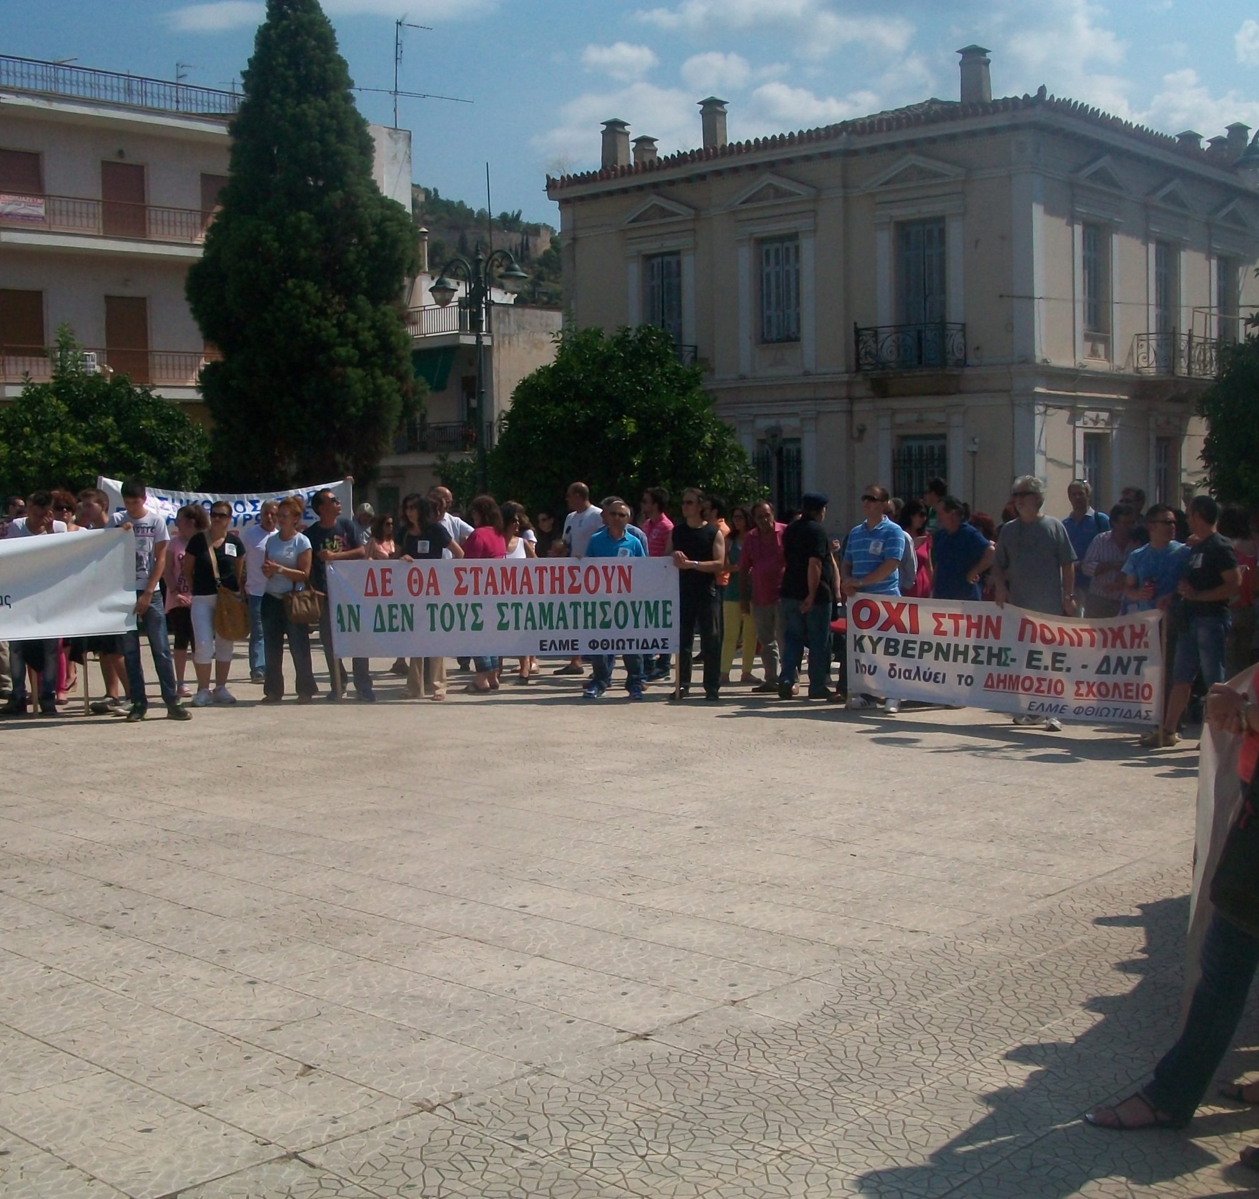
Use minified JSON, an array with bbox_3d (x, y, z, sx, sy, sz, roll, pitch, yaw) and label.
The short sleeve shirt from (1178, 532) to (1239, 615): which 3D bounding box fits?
[{"bbox_3d":[3.905,-0.164,10.623,0.290,0.610,0.450,-3,5,-25],"label":"short sleeve shirt"}]

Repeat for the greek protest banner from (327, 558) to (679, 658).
[{"bbox_3d":[-1.037,0.070,12.850,2.870,0.800,0.070,-1,4,0],"label":"greek protest banner"}]

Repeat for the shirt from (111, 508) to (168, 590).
[{"bbox_3d":[-3.653,-0.372,11.700,0.460,0.610,0.270,-2,4,-16],"label":"shirt"}]

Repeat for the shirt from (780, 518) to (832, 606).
[{"bbox_3d":[1.458,-0.318,12.927,0.320,0.710,0.500,-4,5,-37],"label":"shirt"}]

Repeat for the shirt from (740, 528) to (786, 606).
[{"bbox_3d":[1.211,-0.293,13.900,0.490,0.700,0.280,-1,4,0],"label":"shirt"}]

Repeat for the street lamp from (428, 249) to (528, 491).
[{"bbox_3d":[-2.130,-2.461,22.500,0.450,5.250,2.000,-5,6,-41],"label":"street lamp"}]

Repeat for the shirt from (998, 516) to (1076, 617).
[{"bbox_3d":[2.900,-0.241,11.200,0.560,0.720,0.310,1,5,24],"label":"shirt"}]

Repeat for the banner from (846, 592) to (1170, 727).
[{"bbox_3d":[2.607,0.397,11.275,0.140,0.790,2.615,-5,6,-44],"label":"banner"}]

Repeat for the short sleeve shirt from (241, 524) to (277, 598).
[{"bbox_3d":[-3.230,-0.340,14.126,0.490,0.680,0.290,-3,5,-23],"label":"short sleeve shirt"}]

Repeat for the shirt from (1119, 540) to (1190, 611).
[{"bbox_3d":[3.635,-0.080,10.824,0.500,0.640,0.290,0,4,14],"label":"shirt"}]

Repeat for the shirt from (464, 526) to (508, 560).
[{"bbox_3d":[-1.244,-0.335,13.623,0.290,0.620,0.460,2,5,37],"label":"shirt"}]

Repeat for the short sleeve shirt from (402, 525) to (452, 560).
[{"bbox_3d":[-1.675,-0.306,13.023,0.470,0.620,0.280,1,5,23],"label":"short sleeve shirt"}]

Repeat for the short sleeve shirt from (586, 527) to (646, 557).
[{"bbox_3d":[-0.103,-0.268,13.076,0.530,0.680,0.290,-1,4,-1],"label":"short sleeve shirt"}]

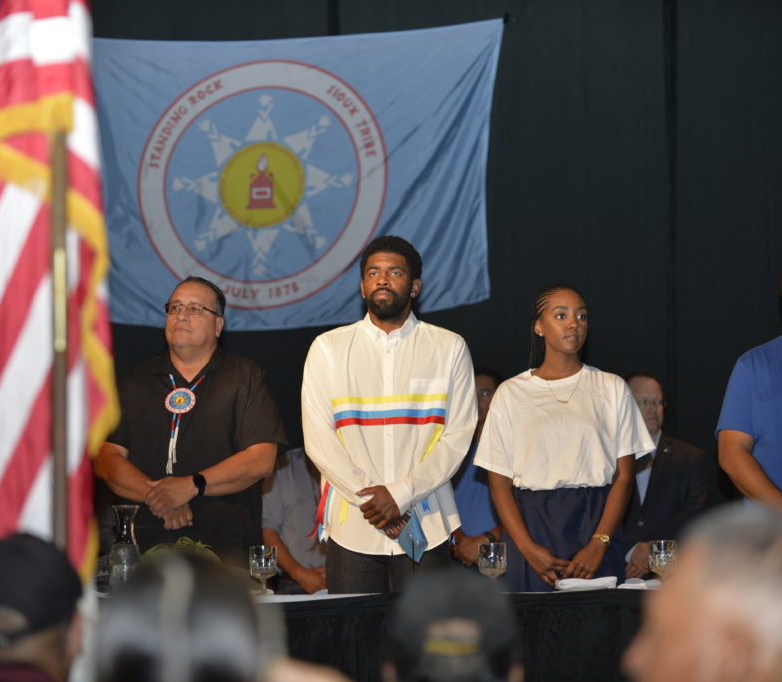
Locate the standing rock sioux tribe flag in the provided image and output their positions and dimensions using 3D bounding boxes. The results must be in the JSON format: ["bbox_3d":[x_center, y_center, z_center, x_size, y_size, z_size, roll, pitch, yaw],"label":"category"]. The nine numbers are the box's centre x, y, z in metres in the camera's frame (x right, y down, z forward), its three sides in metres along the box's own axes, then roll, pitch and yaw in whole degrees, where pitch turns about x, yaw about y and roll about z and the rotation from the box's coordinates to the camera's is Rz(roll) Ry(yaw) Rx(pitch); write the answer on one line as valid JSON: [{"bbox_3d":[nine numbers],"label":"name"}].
[{"bbox_3d":[-0.512,-0.671,12.750,1.880,1.240,0.080,-1,-4,0],"label":"standing rock sioux tribe flag"}]

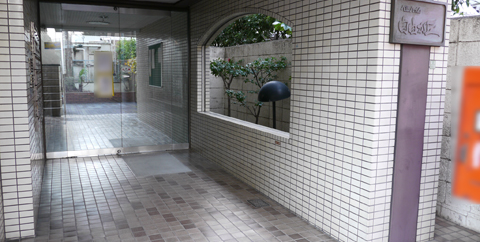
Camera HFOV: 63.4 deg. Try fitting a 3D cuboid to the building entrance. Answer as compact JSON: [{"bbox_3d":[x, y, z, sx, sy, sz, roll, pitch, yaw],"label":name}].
[{"bbox_3d":[-1.783,-0.571,5.847,2.100,2.170,0.080,-2,7,-25],"label":"building entrance"}]

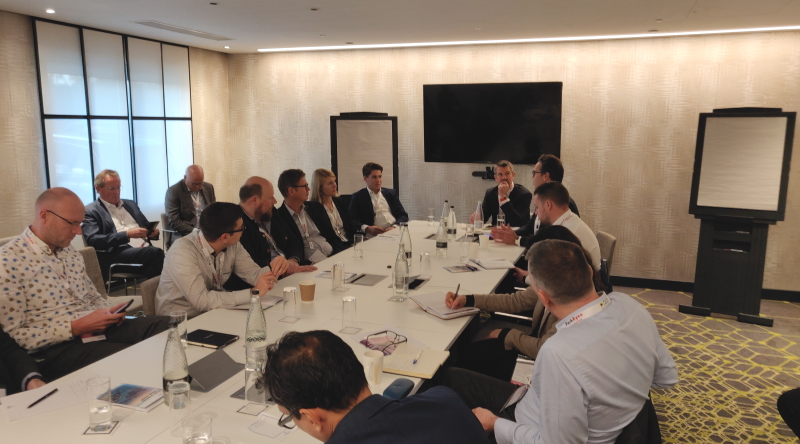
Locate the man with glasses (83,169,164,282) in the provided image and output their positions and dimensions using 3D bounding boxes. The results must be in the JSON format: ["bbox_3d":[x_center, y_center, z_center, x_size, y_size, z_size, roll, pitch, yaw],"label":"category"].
[{"bbox_3d":[-2.008,0.238,4.302,0.770,1.270,0.570,5,10,25],"label":"man with glasses"}]

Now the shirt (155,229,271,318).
[{"bbox_3d":[-1.007,0.317,3.124,0.540,0.550,0.540,6,11,29],"label":"shirt"}]

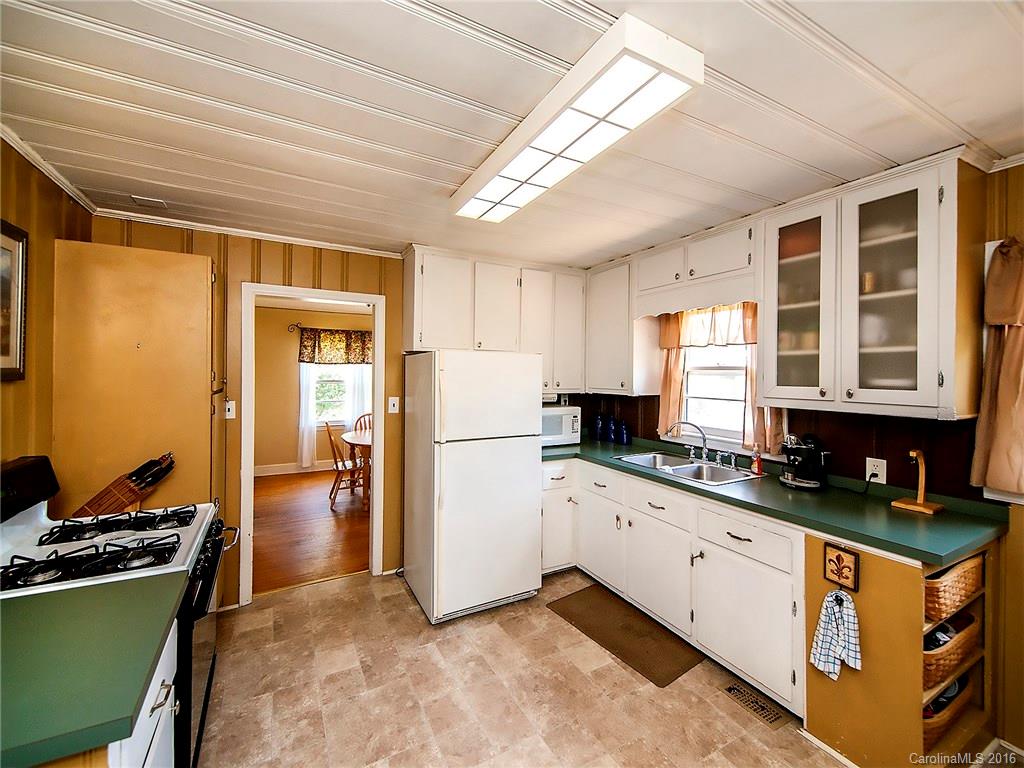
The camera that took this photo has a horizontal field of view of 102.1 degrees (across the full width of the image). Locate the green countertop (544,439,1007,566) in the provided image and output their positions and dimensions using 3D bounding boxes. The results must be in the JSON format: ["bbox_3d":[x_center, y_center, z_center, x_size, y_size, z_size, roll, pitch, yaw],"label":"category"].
[{"bbox_3d":[0.908,0.522,2.590,1.115,0.096,2.647,0,1,-29],"label":"green countertop"}]

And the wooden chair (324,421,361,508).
[{"bbox_3d":[-1.956,0.918,4.891,0.430,0.950,0.460,0,1,-28],"label":"wooden chair"}]

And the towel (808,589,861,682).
[{"bbox_3d":[1.256,0.977,1.614,0.050,0.360,0.180,0,1,-28],"label":"towel"}]

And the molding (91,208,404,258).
[{"bbox_3d":[-1.556,-0.948,2.691,1.710,0.045,0.042,0,1,-29],"label":"molding"}]

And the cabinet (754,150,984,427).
[{"bbox_3d":[1.705,-0.390,2.046,0.310,1.040,0.780,0,1,-28],"label":"cabinet"}]

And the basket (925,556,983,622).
[{"bbox_3d":[1.598,0.767,1.702,0.540,0.175,0.310,0,1,-28],"label":"basket"}]

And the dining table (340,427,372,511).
[{"bbox_3d":[-1.320,1.006,5.101,1.403,0.735,1.170,0,1,-29],"label":"dining table"}]

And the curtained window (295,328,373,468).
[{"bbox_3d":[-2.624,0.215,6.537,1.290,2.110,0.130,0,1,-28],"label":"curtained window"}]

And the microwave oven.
[{"bbox_3d":[0.277,0.354,3.519,0.498,0.306,0.375,0,1,-29],"label":"microwave oven"}]

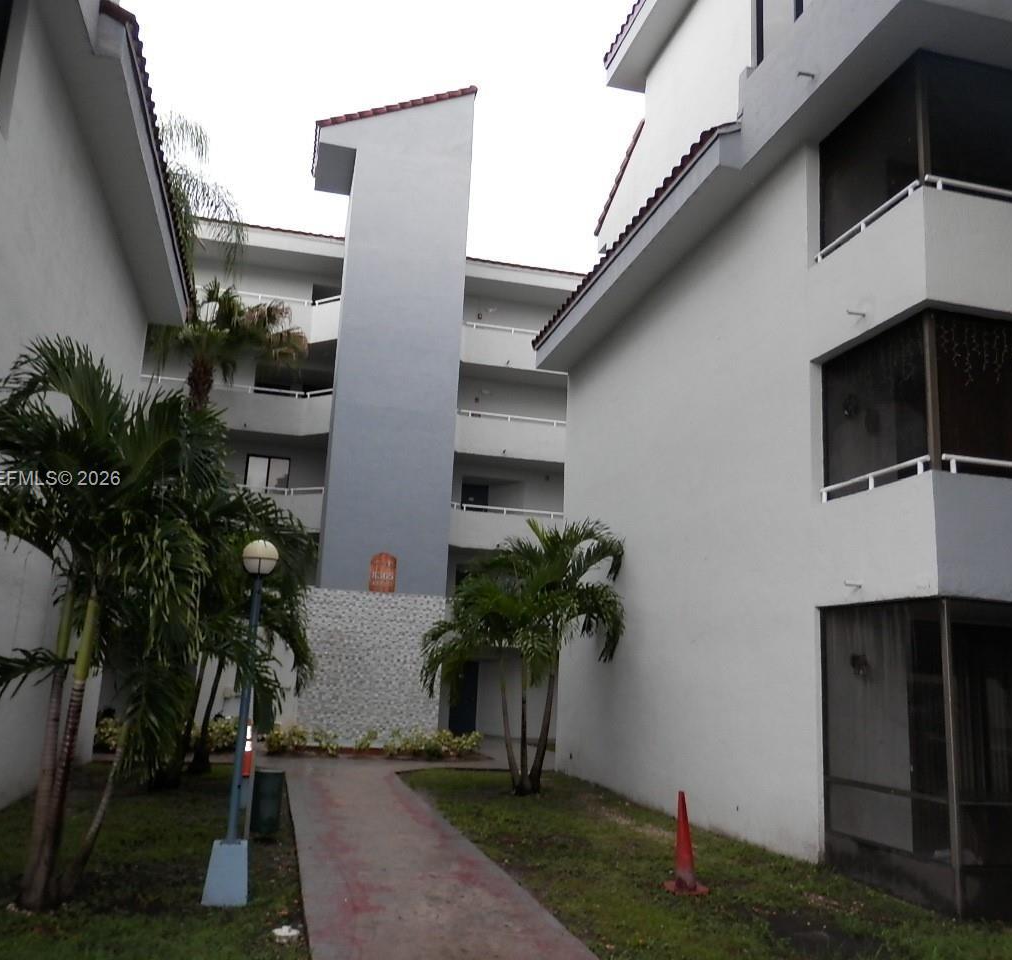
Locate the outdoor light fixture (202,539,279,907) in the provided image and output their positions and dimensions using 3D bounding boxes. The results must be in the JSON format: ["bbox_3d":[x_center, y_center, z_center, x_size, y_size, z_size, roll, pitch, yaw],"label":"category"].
[{"bbox_3d":[-1.835,1.653,6.592,0.310,2.504,0.310,3,-12,-2],"label":"outdoor light fixture"}]

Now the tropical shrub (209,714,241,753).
[{"bbox_3d":[-5.197,4.680,17.066,0.579,0.680,0.650,5,-12,-14],"label":"tropical shrub"}]

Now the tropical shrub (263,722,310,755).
[{"bbox_3d":[-4.166,4.907,17.546,0.893,0.589,0.750,5,-12,-14],"label":"tropical shrub"}]

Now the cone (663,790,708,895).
[{"bbox_3d":[1.412,2.847,7.308,0.360,0.720,0.360,0,-12,11],"label":"cone"}]

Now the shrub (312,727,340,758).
[{"bbox_3d":[-3.478,5.011,17.715,0.526,0.558,0.550,5,-12,-14],"label":"shrub"}]

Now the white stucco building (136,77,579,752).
[{"bbox_3d":[-3.502,-1.586,24.961,11.500,16.380,7.000,5,-12,-14],"label":"white stucco building"}]

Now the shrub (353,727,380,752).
[{"bbox_3d":[-2.758,5.131,18.276,0.543,0.499,0.500,5,-12,-14],"label":"shrub"}]

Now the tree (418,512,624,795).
[{"bbox_3d":[0.248,2.490,13.418,2.750,3.902,2.700,5,-12,-14],"label":"tree"}]

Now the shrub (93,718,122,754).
[{"bbox_3d":[-7.020,4.518,16.284,0.518,0.615,0.600,5,-12,-14],"label":"shrub"}]

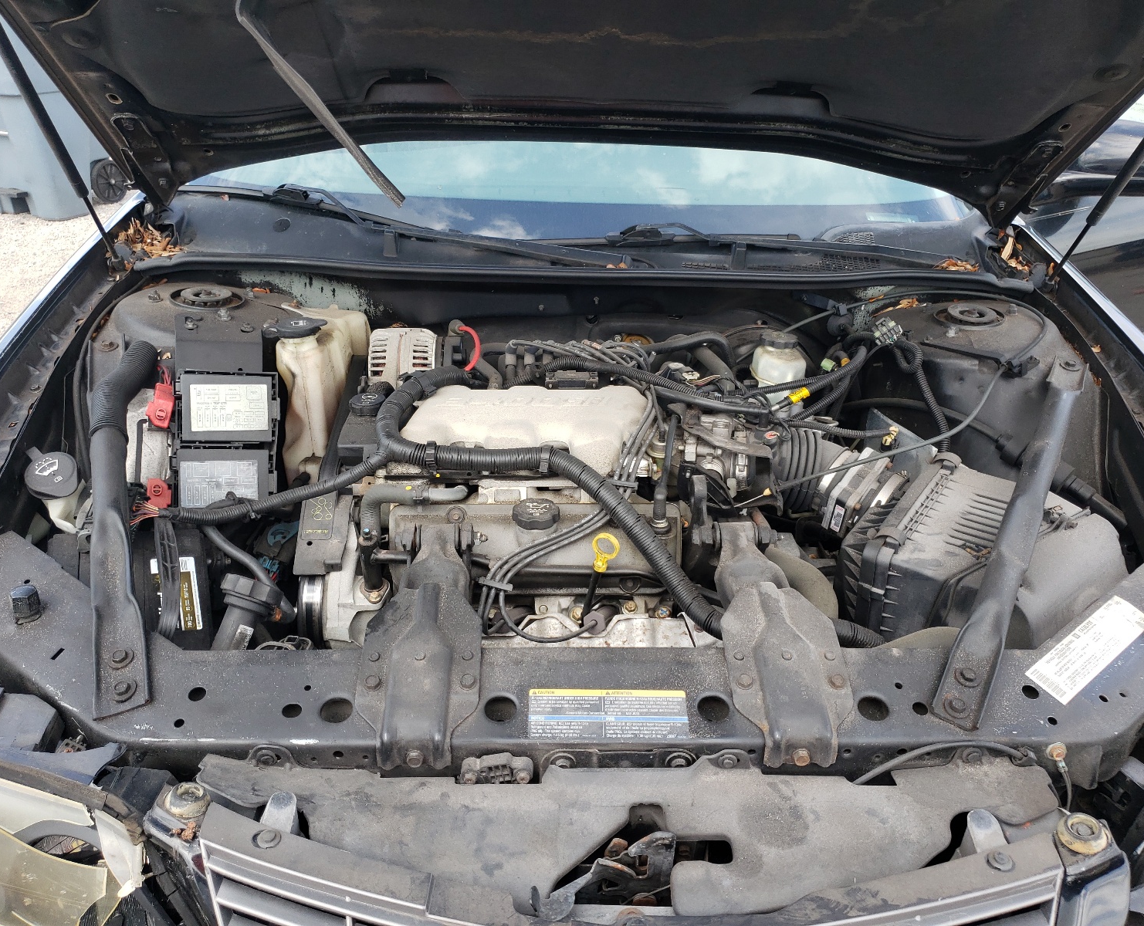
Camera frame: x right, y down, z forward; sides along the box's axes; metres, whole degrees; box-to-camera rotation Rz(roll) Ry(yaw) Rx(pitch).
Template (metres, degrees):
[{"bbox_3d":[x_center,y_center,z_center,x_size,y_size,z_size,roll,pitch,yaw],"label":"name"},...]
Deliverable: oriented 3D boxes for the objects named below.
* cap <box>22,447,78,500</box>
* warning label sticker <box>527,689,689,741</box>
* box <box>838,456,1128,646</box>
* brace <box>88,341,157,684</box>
[{"bbox_3d":[-0.655,0.016,1.164,0.076,0.024,0.066,35,48,22],"label":"cap"},{"bbox_3d":[0.037,0.253,0.935,0.161,0.003,0.056,1,41,-3],"label":"warning label sticker"},{"bbox_3d":[0.548,0.160,1.256,0.310,0.210,0.287,20,34,29],"label":"box"},{"bbox_3d":[-0.534,0.036,1.085,0.052,0.050,0.590,-9,48,-20],"label":"brace"}]

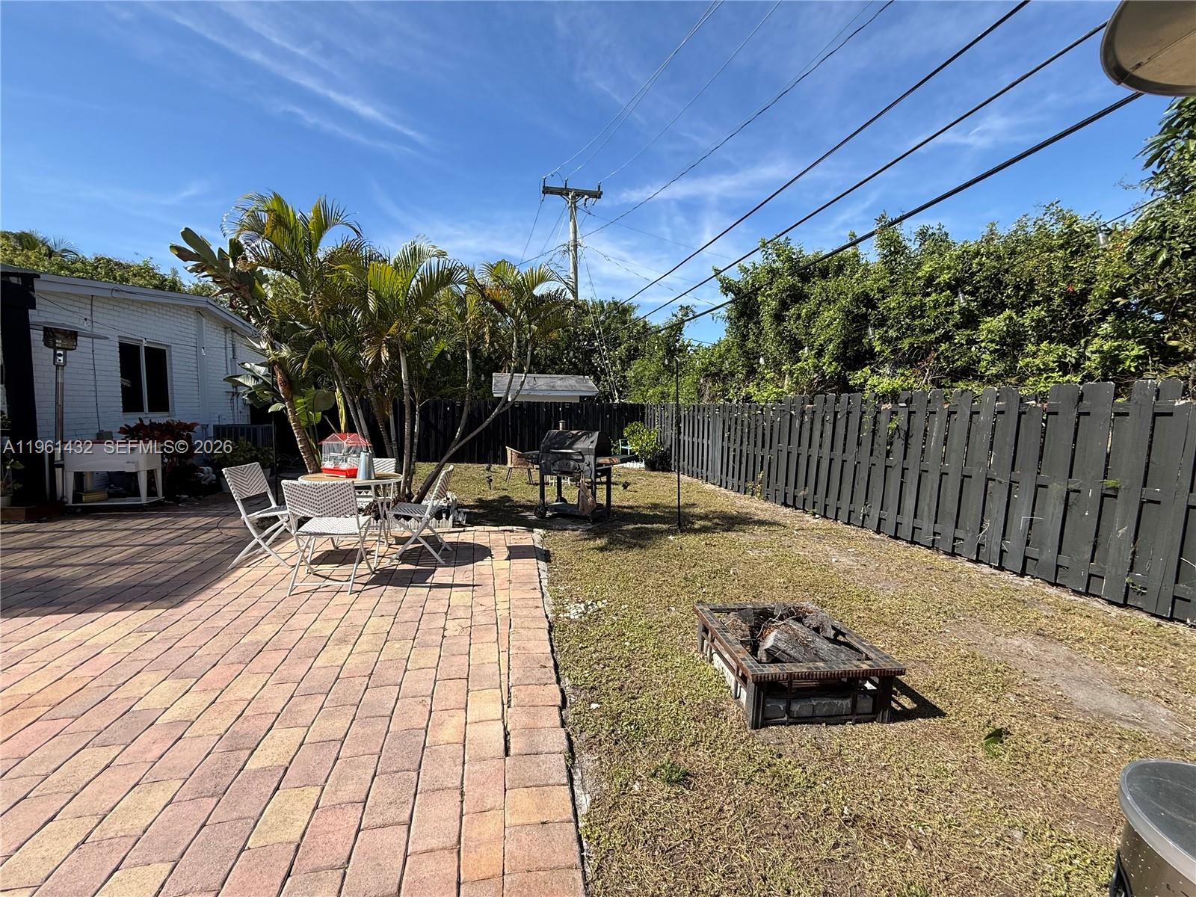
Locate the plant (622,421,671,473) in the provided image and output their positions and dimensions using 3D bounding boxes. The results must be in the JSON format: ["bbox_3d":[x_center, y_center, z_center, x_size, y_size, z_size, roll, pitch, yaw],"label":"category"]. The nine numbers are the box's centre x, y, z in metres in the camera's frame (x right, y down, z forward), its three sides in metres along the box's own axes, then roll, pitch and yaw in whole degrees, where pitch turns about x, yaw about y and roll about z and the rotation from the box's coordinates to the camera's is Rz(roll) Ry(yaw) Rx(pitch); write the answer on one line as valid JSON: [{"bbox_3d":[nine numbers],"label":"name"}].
[{"bbox_3d":[1.070,-0.053,10.877,1.020,1.100,0.950,0,4,0],"label":"plant"}]

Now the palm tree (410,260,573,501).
[{"bbox_3d":[-1.440,-0.912,6.509,2.100,3.250,1.600,-1,5,-12],"label":"palm tree"}]

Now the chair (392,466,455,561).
[{"bbox_3d":[-1.541,0.560,4.223,0.510,0.800,0.450,0,5,-7],"label":"chair"}]

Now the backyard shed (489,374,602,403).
[{"bbox_3d":[-2.100,-1.588,19.536,4.000,2.850,3.700,-1,4,-13],"label":"backyard shed"}]

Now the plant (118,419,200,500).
[{"bbox_3d":[-6.194,0.161,6.791,0.900,1.120,0.850,-4,6,-42],"label":"plant"}]

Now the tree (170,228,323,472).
[{"bbox_3d":[-4.680,-1.025,6.441,1.950,3.650,1.600,0,4,0],"label":"tree"}]

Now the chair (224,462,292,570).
[{"bbox_3d":[-2.822,0.555,4.186,0.570,0.840,0.480,0,4,-5],"label":"chair"}]

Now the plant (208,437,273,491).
[{"bbox_3d":[-5.800,0.265,7.943,0.880,0.850,0.800,0,4,0],"label":"plant"}]

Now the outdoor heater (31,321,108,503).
[{"bbox_3d":[-6.575,-0.359,5.924,0.850,2.280,0.850,4,3,42],"label":"outdoor heater"}]

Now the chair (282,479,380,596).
[{"bbox_3d":[-1.960,0.603,3.553,0.490,0.840,0.580,-1,4,-7],"label":"chair"}]

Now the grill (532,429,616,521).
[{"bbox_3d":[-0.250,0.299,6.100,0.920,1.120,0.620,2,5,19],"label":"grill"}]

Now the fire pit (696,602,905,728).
[{"bbox_3d":[0.958,1.064,2.478,0.720,0.260,0.730,0,5,-6],"label":"fire pit"}]

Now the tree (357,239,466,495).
[{"bbox_3d":[-2.565,-1.125,6.656,1.500,3.500,1.500,-1,5,-21],"label":"tree"}]

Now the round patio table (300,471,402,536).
[{"bbox_3d":[-2.097,0.602,4.149,0.830,0.720,0.830,-2,5,-27],"label":"round patio table"}]

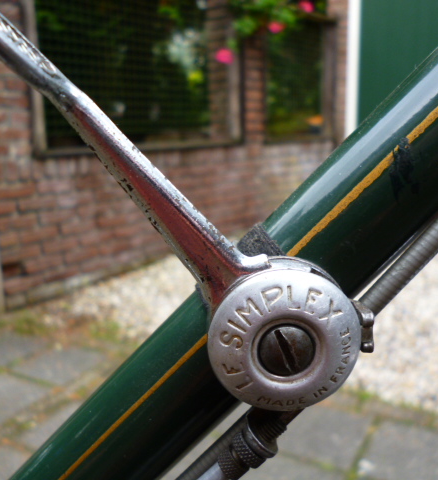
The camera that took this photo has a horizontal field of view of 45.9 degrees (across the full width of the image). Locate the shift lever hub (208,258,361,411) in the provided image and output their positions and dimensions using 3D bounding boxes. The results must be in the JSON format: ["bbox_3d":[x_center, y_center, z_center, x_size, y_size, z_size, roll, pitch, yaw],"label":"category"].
[{"bbox_3d":[0.014,0.020,0.112,0.032,0.032,0.012,-1,11,1],"label":"shift lever hub"}]

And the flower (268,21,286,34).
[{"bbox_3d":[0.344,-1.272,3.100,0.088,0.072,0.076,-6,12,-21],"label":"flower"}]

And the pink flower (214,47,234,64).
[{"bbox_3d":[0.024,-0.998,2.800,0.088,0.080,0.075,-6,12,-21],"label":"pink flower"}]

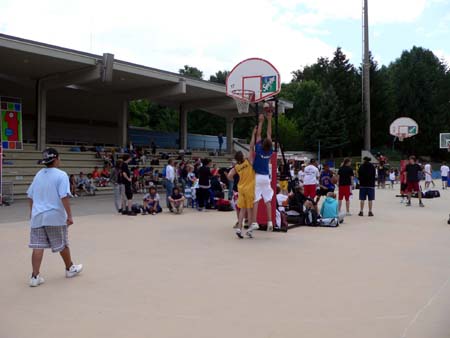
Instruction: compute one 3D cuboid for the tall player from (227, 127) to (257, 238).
[{"bbox_3d":[0.338,0.300,9.580,0.540,2.300,0.470,0,0,24],"label":"tall player"}]

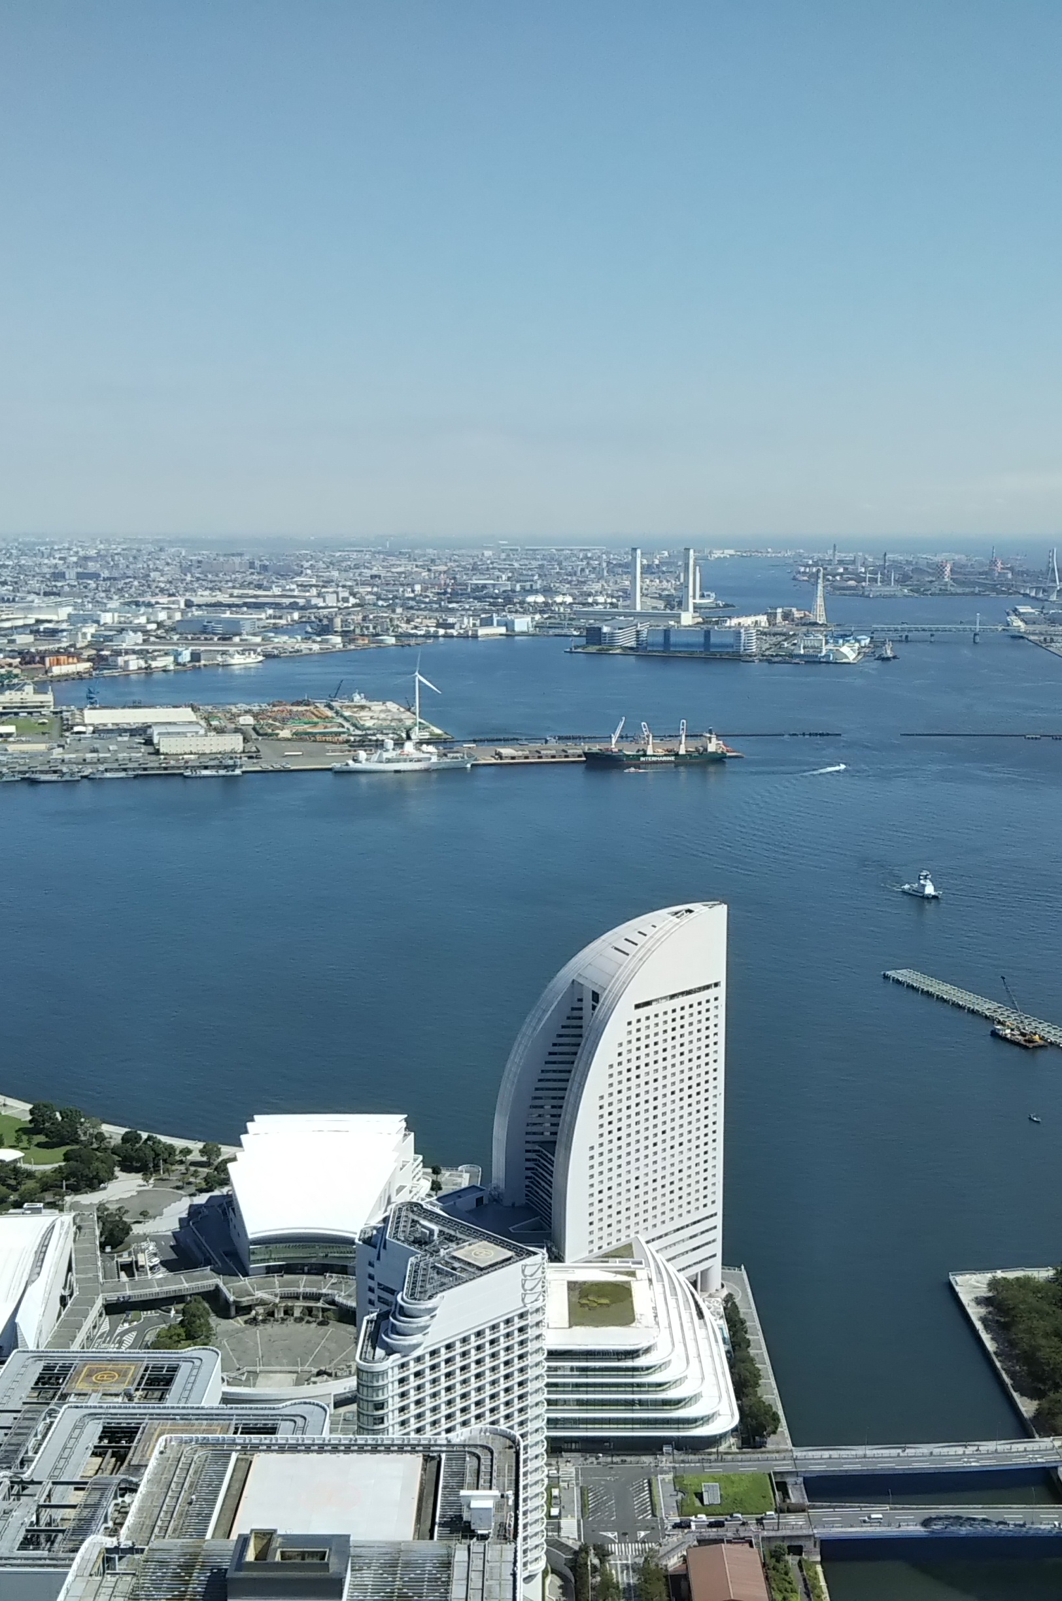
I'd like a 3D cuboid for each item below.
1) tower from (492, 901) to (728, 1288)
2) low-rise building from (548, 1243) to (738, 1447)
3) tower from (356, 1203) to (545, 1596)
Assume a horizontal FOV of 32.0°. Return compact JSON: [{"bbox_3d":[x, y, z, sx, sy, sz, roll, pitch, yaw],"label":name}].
[{"bbox_3d":[30.500,108.750,639.400,81.000,140.000,42.000,-6,11,-37],"label":"tower"},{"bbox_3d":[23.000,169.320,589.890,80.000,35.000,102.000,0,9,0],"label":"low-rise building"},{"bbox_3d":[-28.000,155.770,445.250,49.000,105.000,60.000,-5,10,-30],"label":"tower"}]

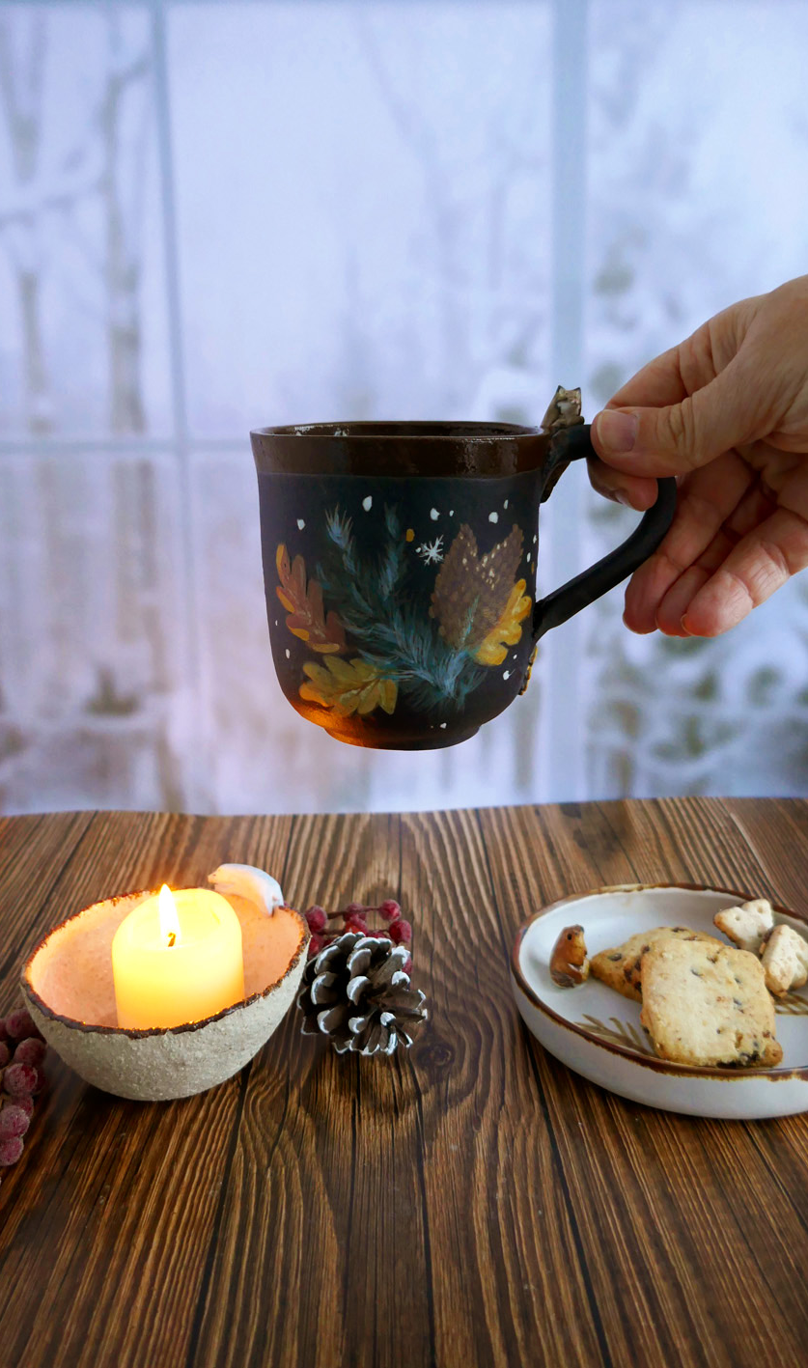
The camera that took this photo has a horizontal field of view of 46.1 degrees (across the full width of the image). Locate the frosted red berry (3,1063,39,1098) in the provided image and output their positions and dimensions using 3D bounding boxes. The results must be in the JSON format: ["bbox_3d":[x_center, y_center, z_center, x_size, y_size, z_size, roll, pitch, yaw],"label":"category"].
[{"bbox_3d":[-0.134,0.138,0.332,0.011,0.012,0.011,0,18,0],"label":"frosted red berry"}]

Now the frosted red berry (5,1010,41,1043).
[{"bbox_3d":[-0.146,0.131,0.364,0.012,0.012,0.012,0,18,0],"label":"frosted red berry"}]

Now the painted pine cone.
[{"bbox_3d":[-0.016,0.122,0.374,0.051,0.045,0.049,0,18,0],"label":"painted pine cone"}]

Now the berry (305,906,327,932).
[{"bbox_3d":[-0.041,0.110,0.442,0.011,0.011,0.011,0,18,0],"label":"berry"}]

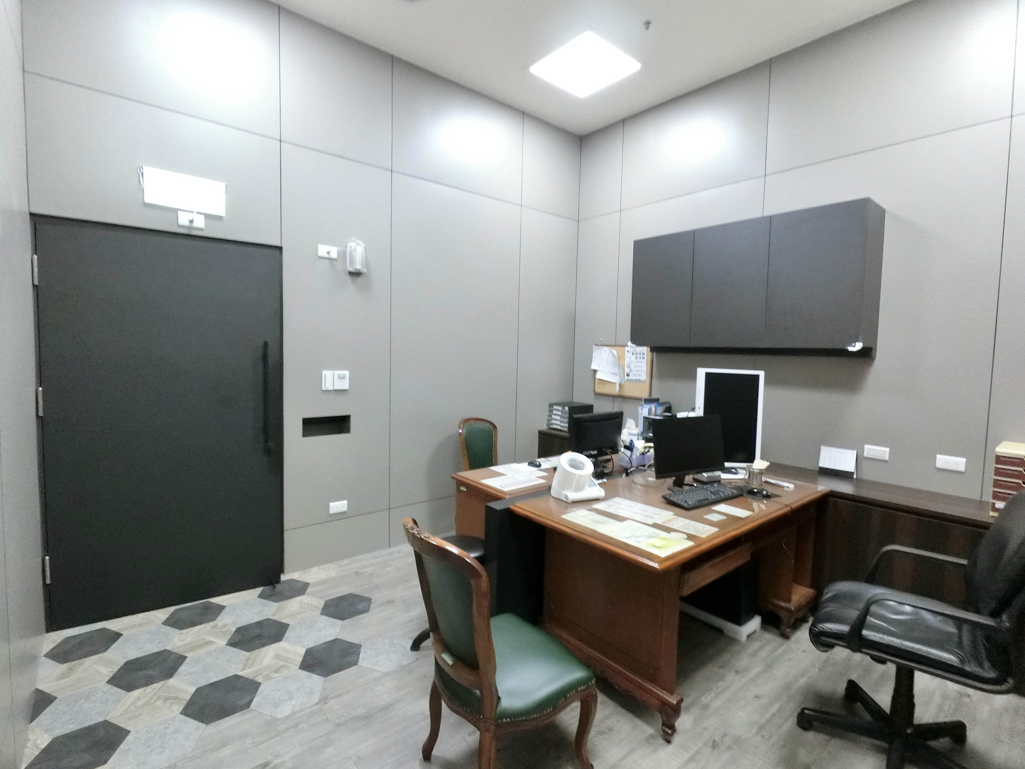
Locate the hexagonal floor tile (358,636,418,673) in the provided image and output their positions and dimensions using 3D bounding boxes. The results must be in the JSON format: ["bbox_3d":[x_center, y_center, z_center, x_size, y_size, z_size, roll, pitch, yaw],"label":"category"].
[{"bbox_3d":[-0.605,1.325,2.333,0.304,0.010,0.264,-2,5,-40],"label":"hexagonal floor tile"}]

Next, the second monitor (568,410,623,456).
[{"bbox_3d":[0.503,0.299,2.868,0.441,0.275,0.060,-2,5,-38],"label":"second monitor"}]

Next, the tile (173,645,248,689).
[{"bbox_3d":[-1.383,1.299,2.179,0.298,0.012,0.258,-2,4,-40],"label":"tile"}]

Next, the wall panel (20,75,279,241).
[{"bbox_3d":[-1.893,-1.175,2.627,1.125,0.656,0.020,-2,4,-38],"label":"wall panel"}]

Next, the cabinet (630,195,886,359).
[{"bbox_3d":[1.590,-0.662,3.330,0.350,0.860,1.510,-2,5,-43],"label":"cabinet"}]

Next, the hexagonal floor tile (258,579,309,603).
[{"bbox_3d":[-1.406,1.267,2.914,0.304,0.010,0.264,-2,5,-40],"label":"hexagonal floor tile"}]

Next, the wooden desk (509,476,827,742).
[{"bbox_3d":[0.831,0.936,2.381,1.552,0.765,0.793,-2,4,-40],"label":"wooden desk"}]

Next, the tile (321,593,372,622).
[{"bbox_3d":[-0.949,1.271,2.709,0.308,0.010,0.267,-2,5,-41],"label":"tile"}]

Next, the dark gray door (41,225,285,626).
[{"bbox_3d":[-1.908,0.221,2.665,1.070,2.085,0.050,-1,4,-30],"label":"dark gray door"}]

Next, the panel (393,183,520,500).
[{"bbox_3d":[-0.423,-0.312,3.821,1.216,2.456,0.020,-2,5,-40],"label":"panel"}]

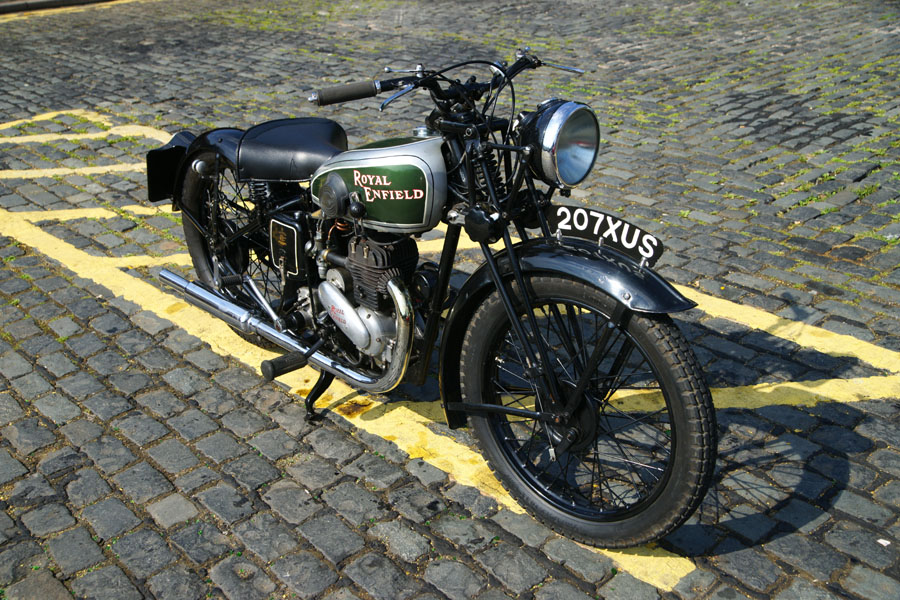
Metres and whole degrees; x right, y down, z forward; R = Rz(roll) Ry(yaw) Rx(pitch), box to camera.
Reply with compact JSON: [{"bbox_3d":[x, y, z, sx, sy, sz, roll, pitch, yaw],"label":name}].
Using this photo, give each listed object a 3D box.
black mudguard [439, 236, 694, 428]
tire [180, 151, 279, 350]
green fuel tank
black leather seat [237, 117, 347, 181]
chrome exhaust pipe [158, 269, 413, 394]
[{"bbox_3d":[0.235,0.122,1.933,0.650,0.560,0.135,20,32,39],"label":"black mudguard"},{"bbox_3d":[-0.671,-0.160,2.838,0.100,0.660,0.660,-22,32,-39],"label":"tire"},{"bbox_3d":[-0.144,-0.311,2.167,0.280,0.245,0.530,-22,32,-39],"label":"green fuel tank"},{"bbox_3d":[-0.415,-0.406,2.432,0.300,0.140,0.370,-22,32,-39],"label":"black leather seat"},{"bbox_3d":[-0.525,-0.040,2.537,0.170,0.315,1.200,-22,32,-39],"label":"chrome exhaust pipe"}]

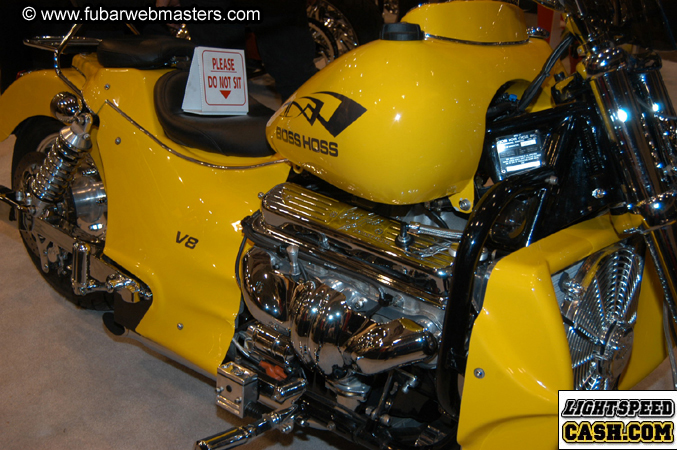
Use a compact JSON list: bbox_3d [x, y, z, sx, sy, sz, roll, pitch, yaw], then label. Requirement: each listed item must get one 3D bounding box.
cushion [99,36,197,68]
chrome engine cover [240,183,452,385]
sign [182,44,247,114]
[{"bbox_3d":[-0.475,-0.464,2.284,0.300,0.095,0.265,20,25,36],"label":"cushion"},{"bbox_3d":[0.014,0.136,1.690,0.520,0.330,0.210,20,25,36],"label":"chrome engine cover"},{"bbox_3d":[-0.306,-0.371,2.170,0.078,0.167,0.172,17,18,34],"label":"sign"}]

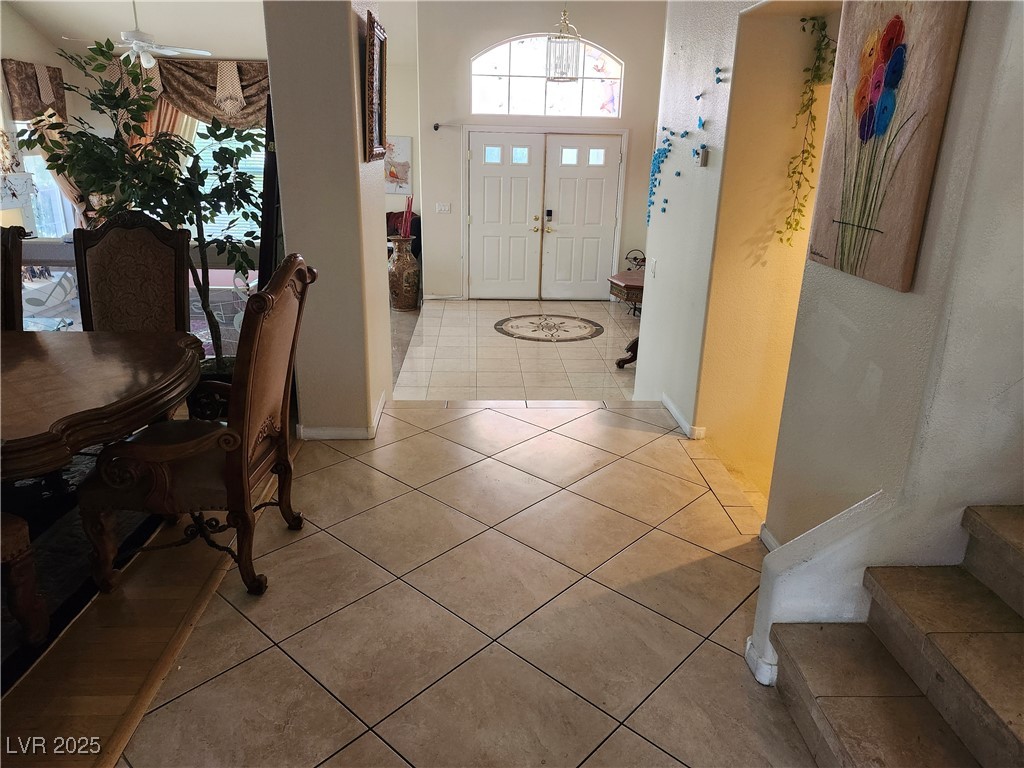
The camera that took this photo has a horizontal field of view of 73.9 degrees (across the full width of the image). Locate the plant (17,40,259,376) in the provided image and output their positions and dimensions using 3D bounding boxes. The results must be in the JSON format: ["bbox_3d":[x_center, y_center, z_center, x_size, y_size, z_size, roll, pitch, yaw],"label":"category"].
[{"bbox_3d":[-2.053,-0.819,3.875,1.230,2.070,1.050,0,19,-3],"label":"plant"}]

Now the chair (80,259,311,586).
[{"bbox_3d":[-1.138,0.119,2.518,0.780,1.220,0.630,2,19,1],"label":"chair"}]

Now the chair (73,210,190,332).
[{"bbox_3d":[-2.009,-0.249,3.545,0.620,1.210,0.740,0,19,-3],"label":"chair"}]

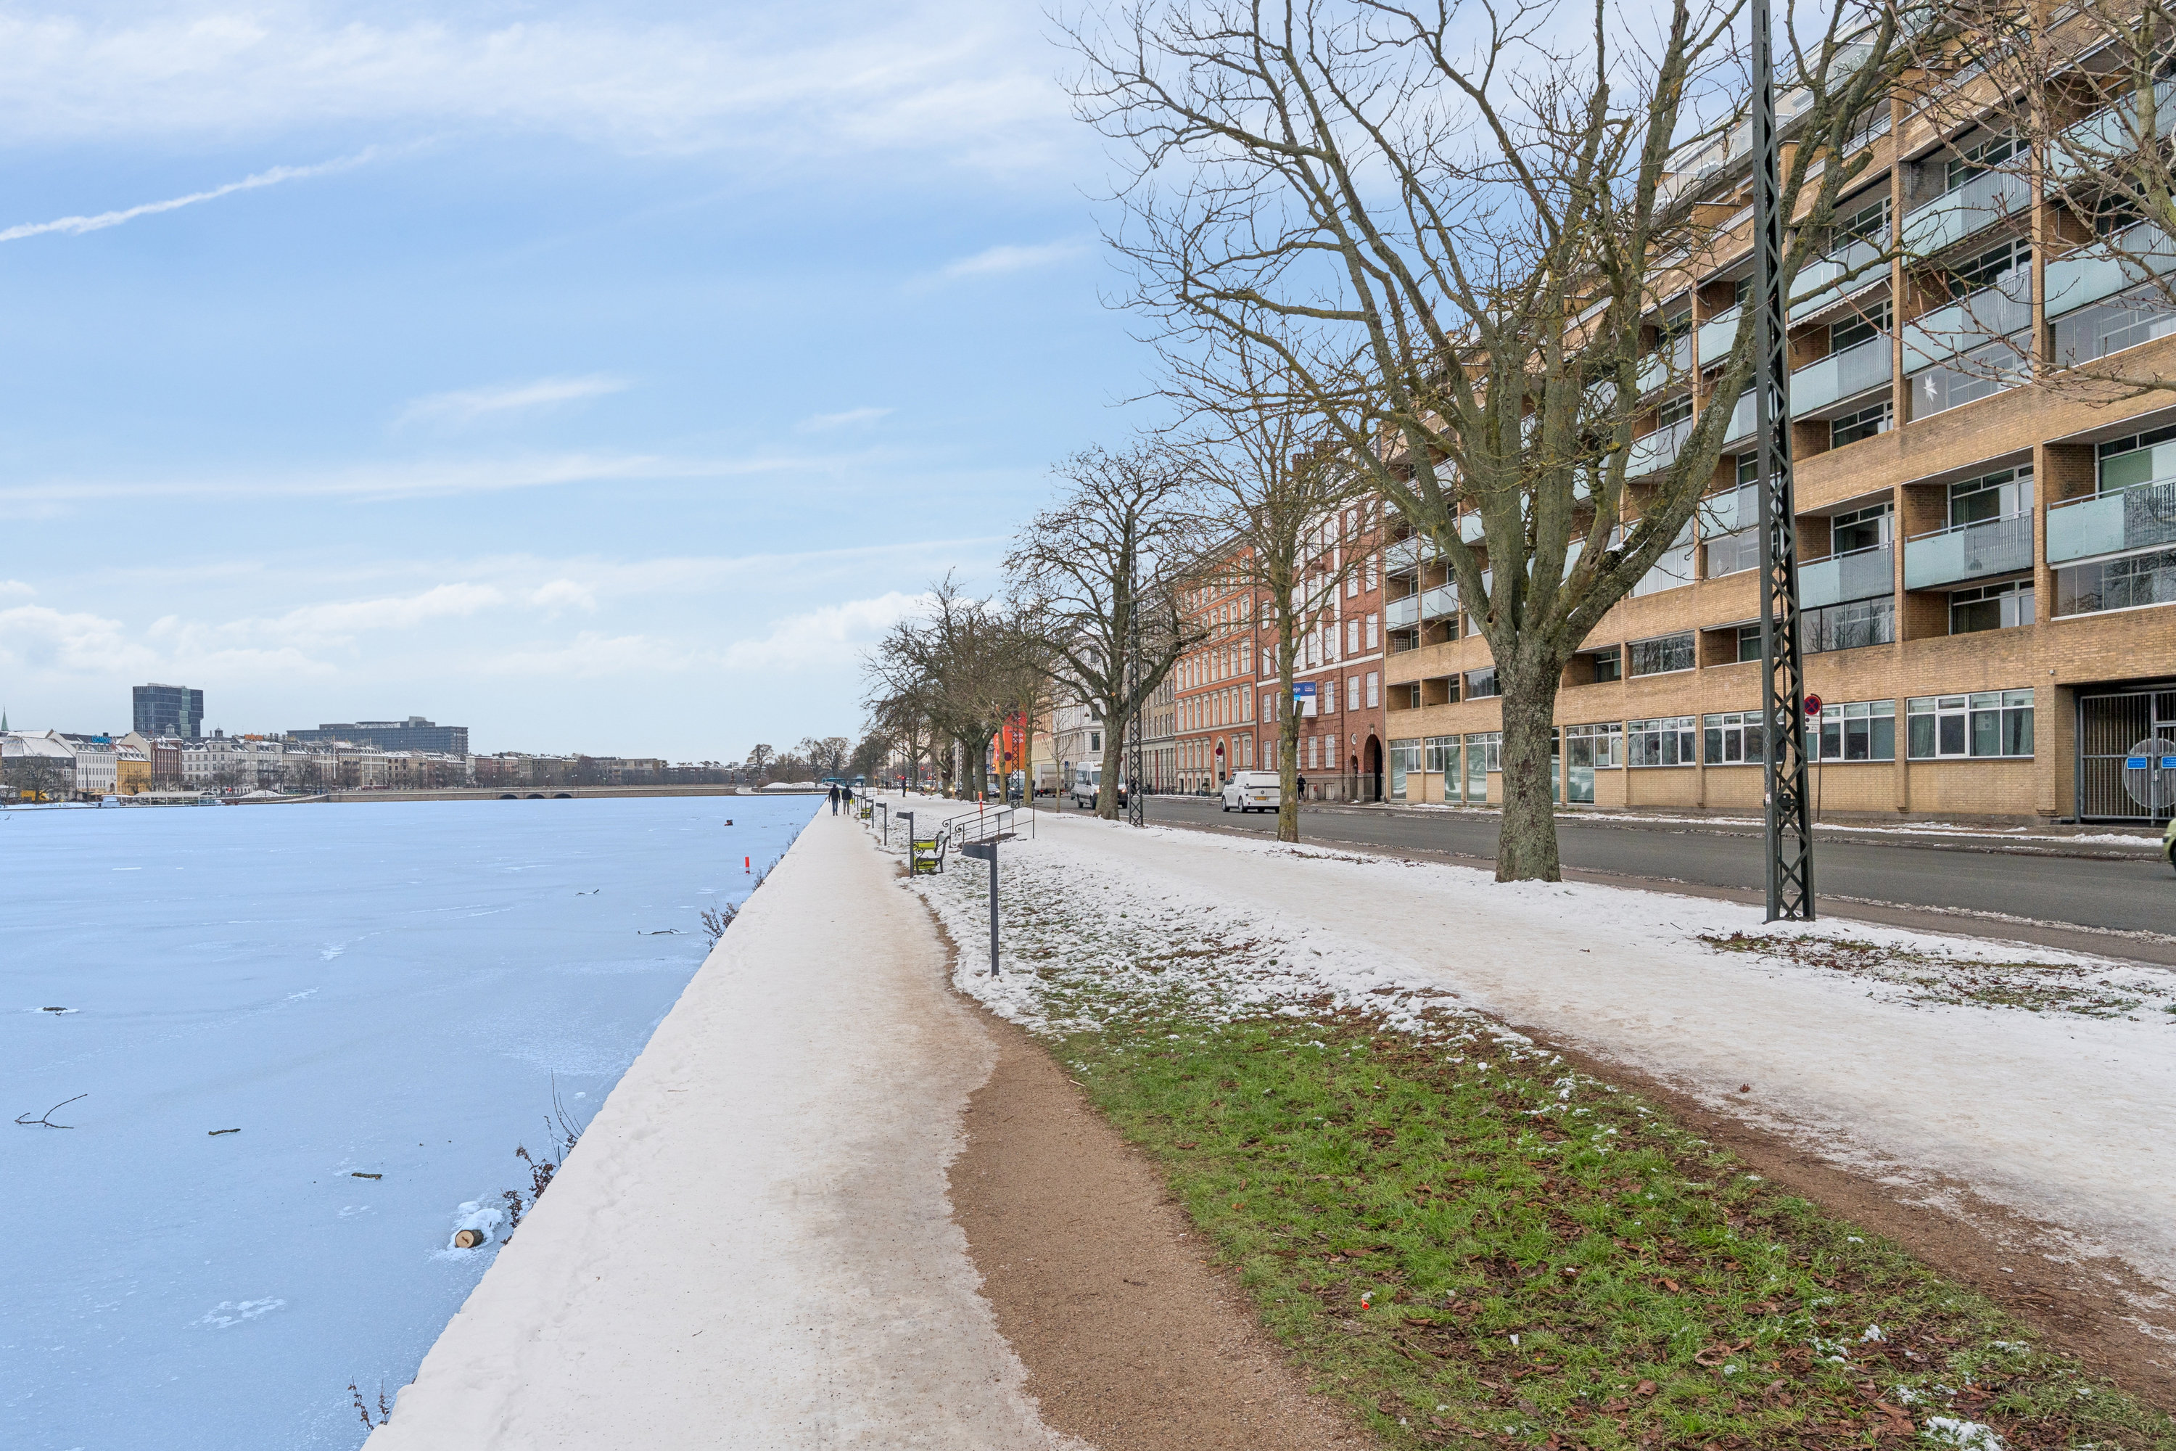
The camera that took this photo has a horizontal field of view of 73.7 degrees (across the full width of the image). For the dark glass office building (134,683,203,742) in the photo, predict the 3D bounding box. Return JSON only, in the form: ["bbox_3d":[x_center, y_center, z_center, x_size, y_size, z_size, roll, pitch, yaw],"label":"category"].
[{"bbox_3d":[-647.515,8.370,1020.000,40.000,75.000,34.000,1,-2,-27],"label":"dark glass office building"}]

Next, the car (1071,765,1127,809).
[{"bbox_3d":[0.743,3.586,84.500,2.050,2.650,6.000,0,-2,-9],"label":"car"}]

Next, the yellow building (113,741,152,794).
[{"bbox_3d":[-263.279,11.811,392.000,11.000,14.000,19.500,0,-2,-10],"label":"yellow building"}]

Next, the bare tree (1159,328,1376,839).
[{"bbox_3d":[4.033,-3.001,32.000,4.800,11.000,4.800,-1,-2,0],"label":"bare tree"}]

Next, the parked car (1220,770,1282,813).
[{"bbox_3d":[7.983,3.226,70.200,1.980,1.940,4.700,0,-2,-9],"label":"parked car"}]

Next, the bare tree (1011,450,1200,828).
[{"bbox_3d":[0.640,-3.414,52.000,7.000,13.500,7.000,-1,-2,0],"label":"bare tree"}]

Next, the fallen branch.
[{"bbox_3d":[-7.157,2.661,10.000,0.440,0.130,0.500,1,-3,-36],"label":"fallen branch"}]

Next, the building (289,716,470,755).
[{"bbox_3d":[-654.883,26.666,1338.000,158.000,66.000,32.000,-1,-2,12],"label":"building"}]

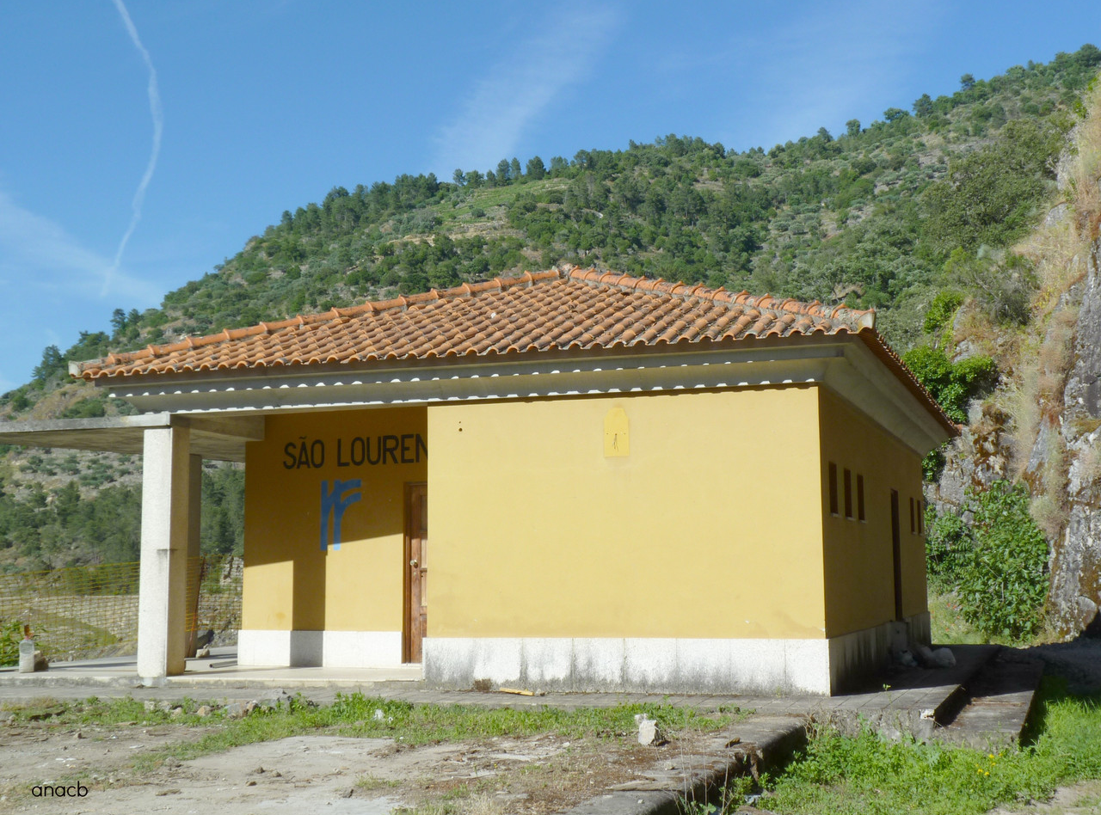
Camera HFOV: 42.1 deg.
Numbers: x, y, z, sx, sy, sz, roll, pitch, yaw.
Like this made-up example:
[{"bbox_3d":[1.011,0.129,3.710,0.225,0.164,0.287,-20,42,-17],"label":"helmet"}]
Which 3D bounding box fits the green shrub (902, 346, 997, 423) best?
[{"bbox_3d":[8.145,-0.430,29.240,1.933,1.652,1.500,-2,-7,16],"label":"green shrub"}]

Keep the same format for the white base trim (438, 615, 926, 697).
[{"bbox_3d":[2.348,3.095,18.830,4.237,0.532,9.830,-3,-7,20],"label":"white base trim"}]

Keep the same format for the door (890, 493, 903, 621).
[{"bbox_3d":[4.623,2.097,19.281,0.100,1.958,0.820,-3,-7,20],"label":"door"}]

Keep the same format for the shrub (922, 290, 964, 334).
[{"bbox_3d":[8.581,-2.096,31.280,0.902,0.978,0.850,-2,-7,15],"label":"shrub"}]

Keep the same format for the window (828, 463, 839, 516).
[{"bbox_3d":[2.819,0.840,14.491,0.120,0.530,0.510,-3,-7,20],"label":"window"}]

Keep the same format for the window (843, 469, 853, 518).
[{"bbox_3d":[3.156,0.945,15.405,0.120,0.530,0.510,-3,-7,20],"label":"window"}]

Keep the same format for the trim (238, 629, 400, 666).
[{"bbox_3d":[-2.799,2.923,17.321,2.227,0.437,0.060,-3,-7,20],"label":"trim"}]

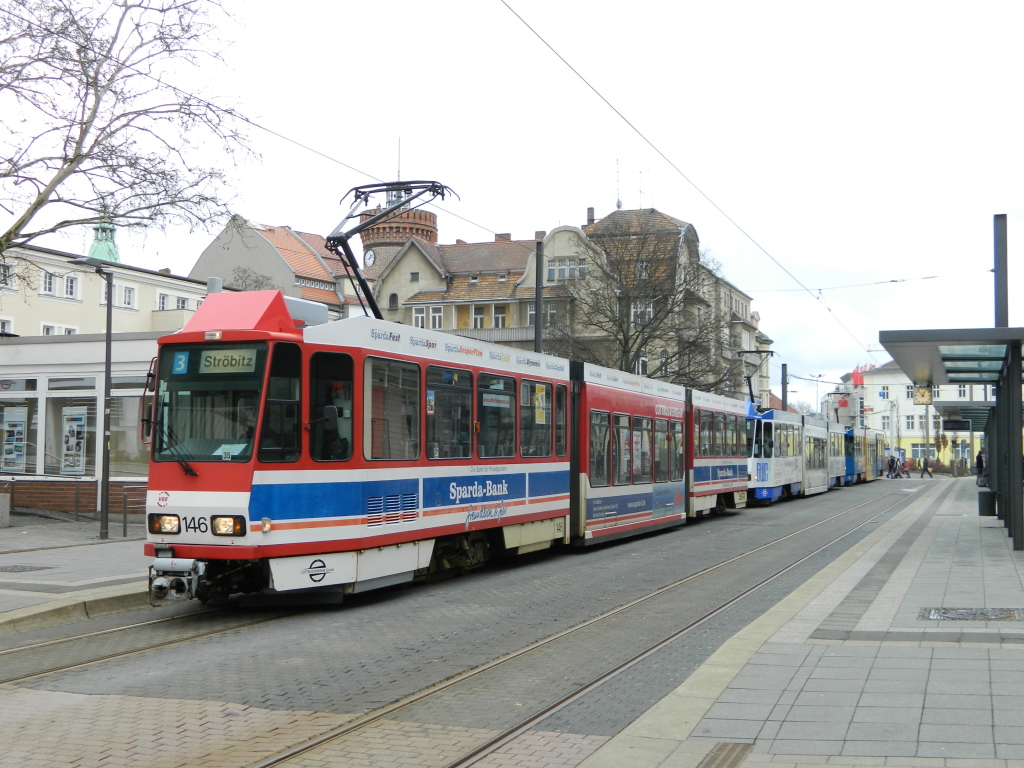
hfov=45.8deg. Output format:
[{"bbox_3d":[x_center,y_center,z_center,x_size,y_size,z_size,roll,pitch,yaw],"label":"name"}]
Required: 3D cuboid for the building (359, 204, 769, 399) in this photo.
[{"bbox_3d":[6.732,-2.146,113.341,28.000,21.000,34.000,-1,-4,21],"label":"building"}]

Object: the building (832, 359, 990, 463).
[{"bbox_3d":[54.102,3.995,158.671,21.000,14.000,13.000,-1,-4,21],"label":"building"}]

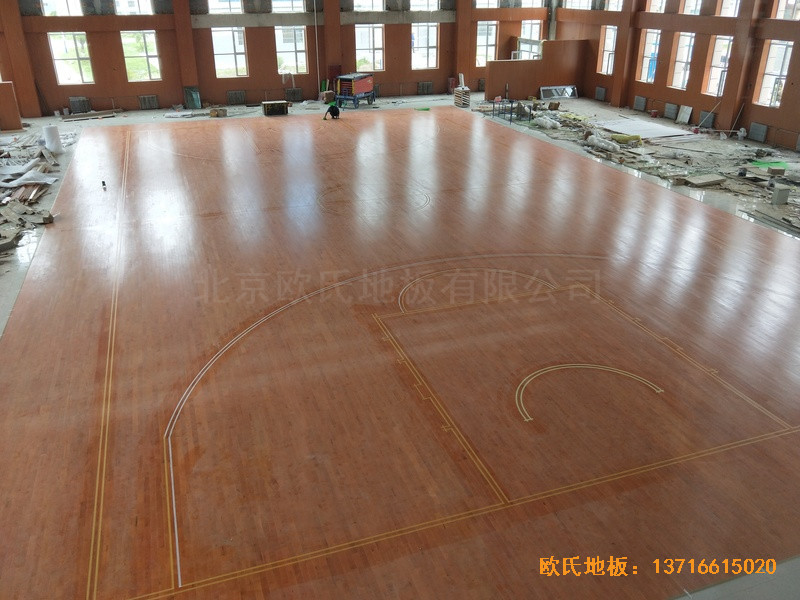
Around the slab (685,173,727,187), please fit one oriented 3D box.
[{"bbox_3d":[10.190,-3.958,19.282,1.257,0.140,0.593,-11,27,-21],"label":"slab"}]

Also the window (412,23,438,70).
[{"bbox_3d":[1.544,-15.185,34.689,1.756,2.558,0.200,-8,26,-15],"label":"window"}]

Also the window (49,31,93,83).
[{"bbox_3d":[-16.873,-12.402,29.767,1.756,2.558,0.200,-8,26,-15],"label":"window"}]

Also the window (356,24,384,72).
[{"bbox_3d":[-1.691,-14.721,33.814,1.756,2.558,0.200,-8,26,-15],"label":"window"}]

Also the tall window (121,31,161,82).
[{"bbox_3d":[-13.664,-12.892,30.622,1.756,2.558,0.200,-8,26,-15],"label":"tall window"}]

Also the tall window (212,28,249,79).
[{"bbox_3d":[-9.299,-13.584,31.776,1.756,2.558,0.200,-8,26,-15],"label":"tall window"}]

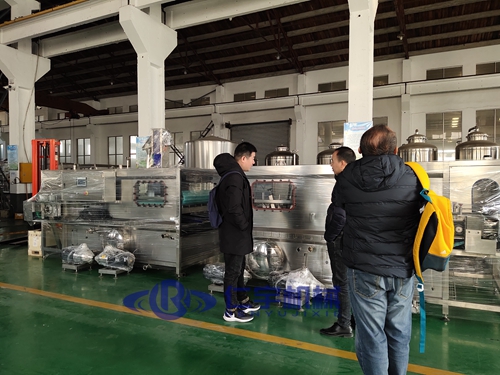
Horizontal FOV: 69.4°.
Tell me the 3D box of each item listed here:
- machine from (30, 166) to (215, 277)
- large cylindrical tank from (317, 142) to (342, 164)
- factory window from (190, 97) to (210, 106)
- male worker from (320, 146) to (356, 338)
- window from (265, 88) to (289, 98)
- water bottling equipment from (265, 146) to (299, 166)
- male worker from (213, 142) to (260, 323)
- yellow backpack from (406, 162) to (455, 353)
[{"bbox_3d":[-2.318,0.474,6.605,3.500,1.600,1.350,1,1,26],"label":"machine"},{"bbox_3d":[2.395,-0.020,10.166,0.990,2.430,0.990,0,1,0],"label":"large cylindrical tank"},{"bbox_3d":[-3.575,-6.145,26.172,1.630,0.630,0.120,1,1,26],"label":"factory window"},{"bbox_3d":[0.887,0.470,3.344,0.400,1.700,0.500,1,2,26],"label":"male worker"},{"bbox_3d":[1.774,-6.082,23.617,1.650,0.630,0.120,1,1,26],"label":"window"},{"bbox_3d":[0.974,-0.025,10.845,0.990,2.410,0.990,1,1,26],"label":"water bottling equipment"},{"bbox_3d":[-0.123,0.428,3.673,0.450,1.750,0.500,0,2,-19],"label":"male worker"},{"bbox_3d":[1.025,0.386,2.050,0.220,1.000,0.290,0,1,14],"label":"yellow backpack"}]

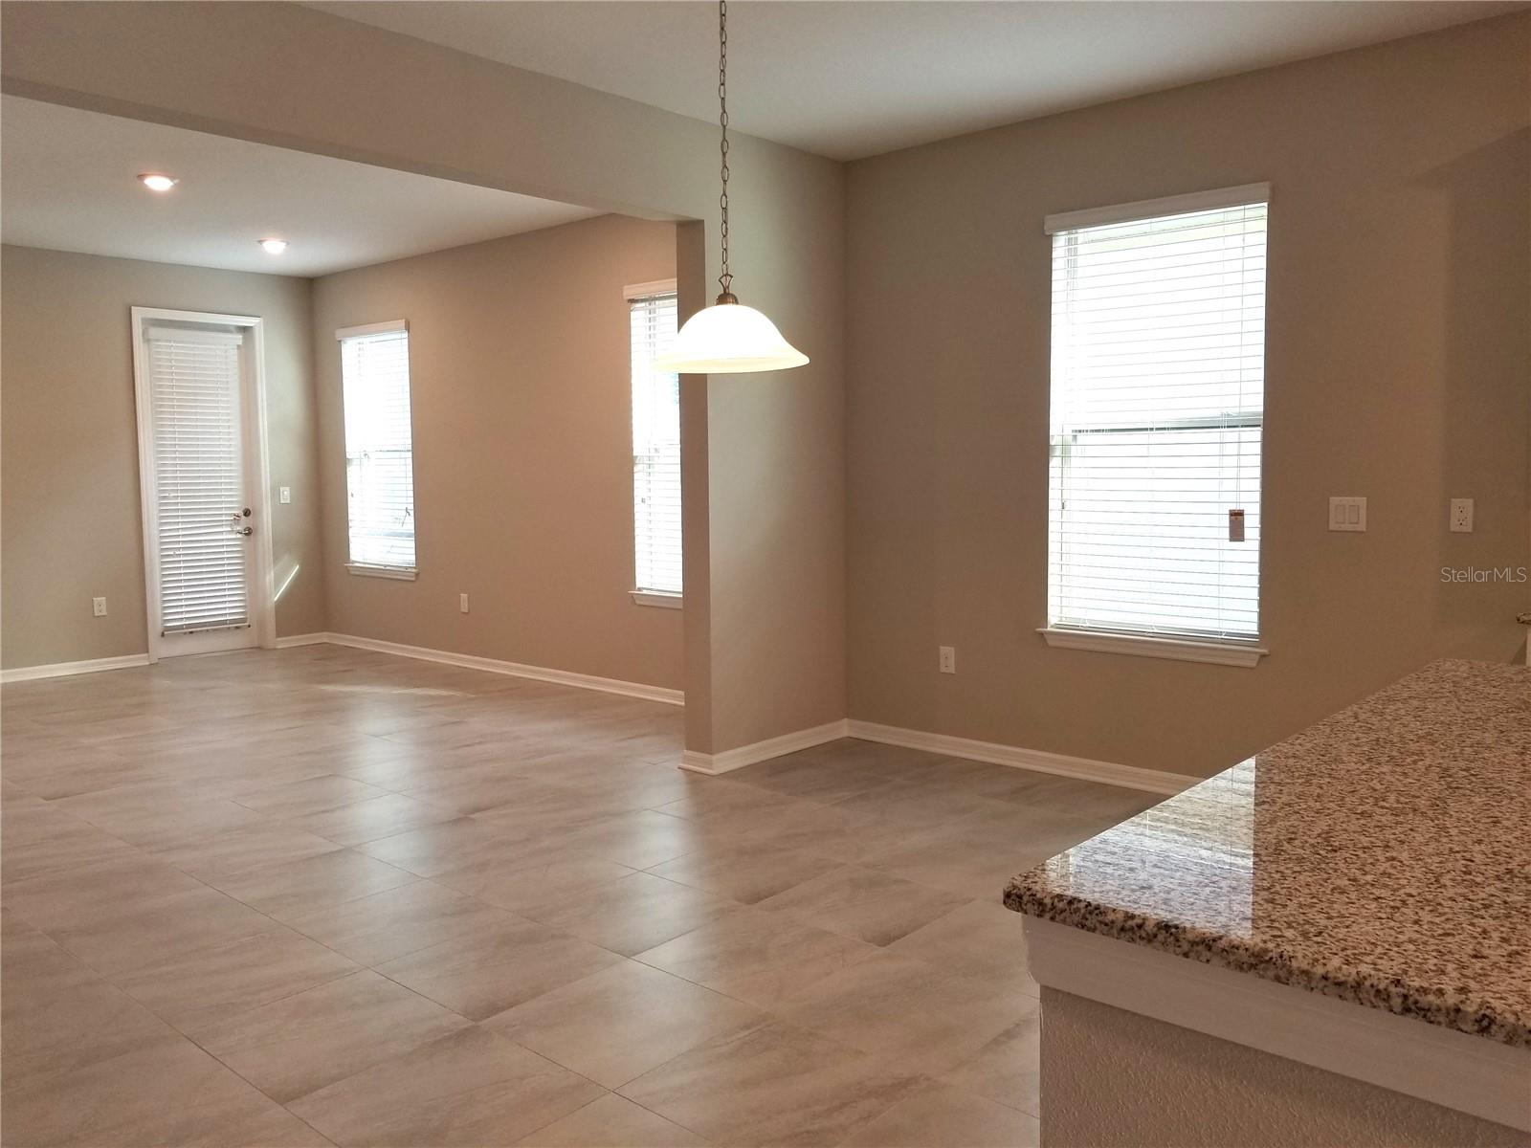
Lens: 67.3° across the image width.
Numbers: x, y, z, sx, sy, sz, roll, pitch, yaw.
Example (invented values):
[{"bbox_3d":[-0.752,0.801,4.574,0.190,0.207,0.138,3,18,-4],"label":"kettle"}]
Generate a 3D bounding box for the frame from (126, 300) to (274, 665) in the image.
[{"bbox_3d":[-4.152,-0.650,8.537,0.100,2.534,0.923,4,7,41],"label":"frame"}]

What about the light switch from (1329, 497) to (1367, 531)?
[{"bbox_3d":[2.164,-0.221,4.279,0.126,0.122,0.012,4,7,41],"label":"light switch"}]

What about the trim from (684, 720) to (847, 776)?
[{"bbox_3d":[0.015,0.820,5.606,0.255,0.089,0.983,4,7,41],"label":"trim"}]

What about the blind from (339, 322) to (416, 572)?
[{"bbox_3d":[-2.879,-0.943,8.551,0.916,1.771,0.065,4,7,41],"label":"blind"}]

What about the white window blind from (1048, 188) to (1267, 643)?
[{"bbox_3d":[1.581,-0.620,4.757,0.904,1.777,0.065,4,7,41],"label":"white window blind"}]

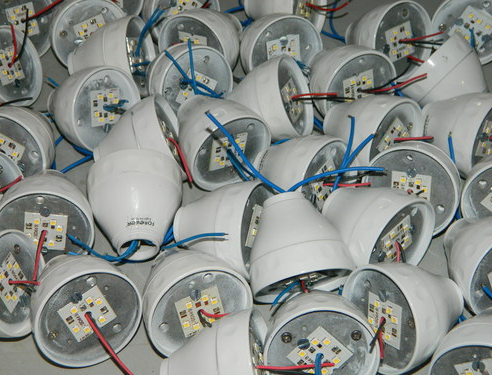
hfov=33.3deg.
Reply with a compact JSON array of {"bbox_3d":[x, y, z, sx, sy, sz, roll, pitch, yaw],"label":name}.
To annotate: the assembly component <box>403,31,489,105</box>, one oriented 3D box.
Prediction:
[{"bbox_3d":[0.150,-0.072,0.587,0.055,0.060,0.060,45,59,6],"label":"assembly component"}]

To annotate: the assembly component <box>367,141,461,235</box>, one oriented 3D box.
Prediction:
[{"bbox_3d":[0.112,-0.004,0.522,0.060,0.060,0.055,22,26,20],"label":"assembly component"}]

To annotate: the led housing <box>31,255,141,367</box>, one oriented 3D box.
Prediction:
[{"bbox_3d":[-0.097,0.061,0.465,0.060,0.060,0.055,-24,33,-20],"label":"led housing"}]

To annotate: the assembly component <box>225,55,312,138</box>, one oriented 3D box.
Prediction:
[{"bbox_3d":[0.012,-0.060,0.604,0.056,0.061,0.061,-14,40,26],"label":"assembly component"}]

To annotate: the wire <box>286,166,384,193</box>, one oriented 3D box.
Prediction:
[{"bbox_3d":[0.053,-0.007,0.491,0.061,0.007,0.006,-13,-1,13],"label":"wire"}]

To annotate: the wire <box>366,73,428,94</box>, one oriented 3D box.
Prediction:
[{"bbox_3d":[0.105,-0.073,0.583,0.052,0.005,0.004,-11,5,33],"label":"wire"}]

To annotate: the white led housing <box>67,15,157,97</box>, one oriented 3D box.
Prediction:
[{"bbox_3d":[-0.106,-0.098,0.637,0.056,0.061,0.061,-7,44,16],"label":"white led housing"}]

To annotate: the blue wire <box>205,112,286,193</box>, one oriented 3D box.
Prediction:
[{"bbox_3d":[-0.002,-0.019,0.481,0.066,0.004,0.008,46,55,-8],"label":"blue wire"}]

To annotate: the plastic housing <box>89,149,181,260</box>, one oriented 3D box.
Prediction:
[{"bbox_3d":[-0.070,0.017,0.529,0.061,0.061,0.055,-6,56,-5],"label":"plastic housing"}]

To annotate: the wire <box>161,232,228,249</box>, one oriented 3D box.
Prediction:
[{"bbox_3d":[-0.031,0.031,0.488,0.049,0.005,0.003,-13,39,29],"label":"wire"}]

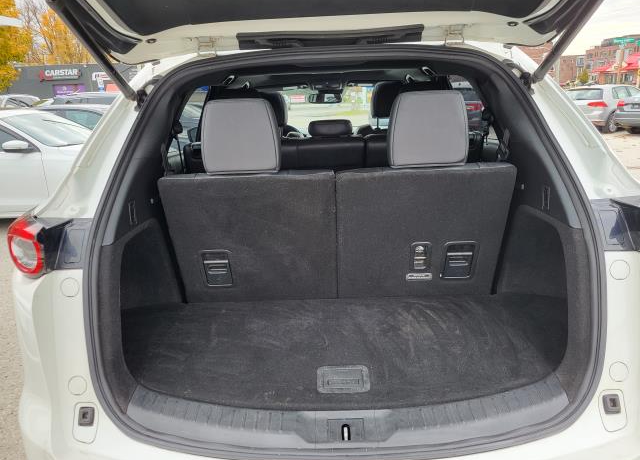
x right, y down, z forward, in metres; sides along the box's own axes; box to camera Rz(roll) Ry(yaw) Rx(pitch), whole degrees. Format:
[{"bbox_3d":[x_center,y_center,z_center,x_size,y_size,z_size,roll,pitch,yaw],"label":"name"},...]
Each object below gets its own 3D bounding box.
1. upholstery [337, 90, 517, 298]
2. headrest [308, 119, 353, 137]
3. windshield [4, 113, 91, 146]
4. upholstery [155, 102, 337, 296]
[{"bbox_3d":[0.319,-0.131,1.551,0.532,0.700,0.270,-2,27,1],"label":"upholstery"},{"bbox_3d":[0.048,-0.464,2.195,0.210,0.095,0.100,-2,15,1],"label":"headrest"},{"bbox_3d":[-3.682,-1.405,6.648,0.750,0.420,1.380,-3,15,-2],"label":"windshield"},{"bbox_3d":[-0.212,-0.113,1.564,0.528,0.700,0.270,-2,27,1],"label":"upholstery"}]

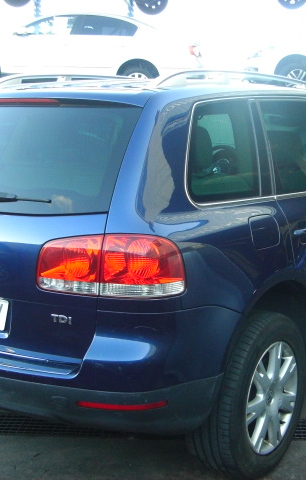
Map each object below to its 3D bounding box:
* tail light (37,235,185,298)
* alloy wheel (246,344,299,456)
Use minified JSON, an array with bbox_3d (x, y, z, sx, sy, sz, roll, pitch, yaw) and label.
[{"bbox_3d":[-0.148,0.073,2.454,0.514,0.240,0.180,5,11,27],"label":"tail light"},{"bbox_3d":[0.452,0.680,3.108,0.190,0.494,0.494,7,12,35],"label":"alloy wheel"}]

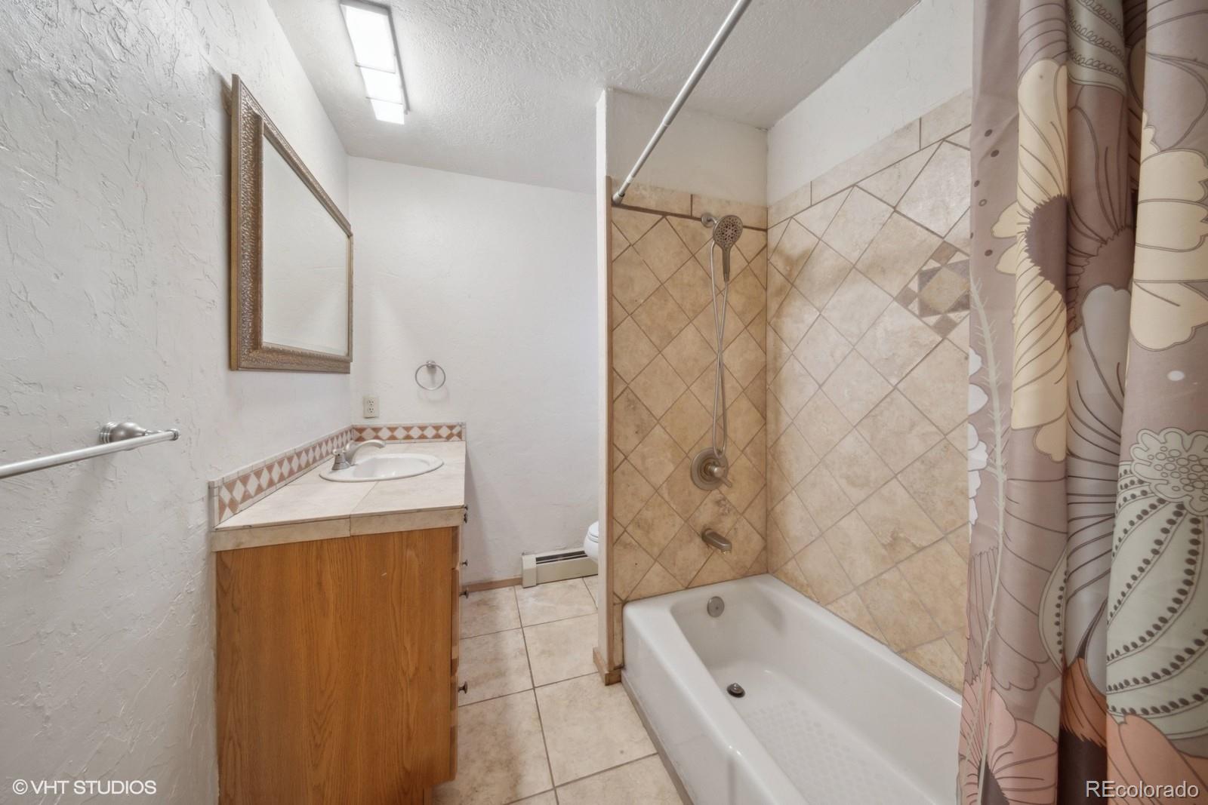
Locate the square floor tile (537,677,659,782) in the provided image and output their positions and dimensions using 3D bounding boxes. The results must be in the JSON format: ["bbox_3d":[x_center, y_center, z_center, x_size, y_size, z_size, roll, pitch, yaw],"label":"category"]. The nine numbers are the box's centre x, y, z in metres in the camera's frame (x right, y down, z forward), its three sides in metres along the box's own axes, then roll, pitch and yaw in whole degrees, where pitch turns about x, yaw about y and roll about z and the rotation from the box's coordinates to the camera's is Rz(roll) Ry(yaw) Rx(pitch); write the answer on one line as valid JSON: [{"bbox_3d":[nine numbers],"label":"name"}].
[{"bbox_3d":[-0.030,1.197,1.402,0.401,0.010,0.391,1,3,-20],"label":"square floor tile"}]

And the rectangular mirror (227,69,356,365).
[{"bbox_3d":[-1.076,-0.472,1.373,0.041,0.726,0.944,2,3,-20],"label":"rectangular mirror"}]

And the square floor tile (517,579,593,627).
[{"bbox_3d":[-0.290,1.147,2.144,0.422,0.010,0.395,1,3,-20],"label":"square floor tile"}]

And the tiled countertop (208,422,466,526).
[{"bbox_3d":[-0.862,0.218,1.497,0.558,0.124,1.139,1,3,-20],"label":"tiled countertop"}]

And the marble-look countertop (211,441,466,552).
[{"bbox_3d":[-0.865,0.289,1.501,0.558,0.060,1.139,1,3,-20],"label":"marble-look countertop"}]

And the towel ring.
[{"bbox_3d":[-0.947,-0.143,2.017,0.152,0.156,0.060,1,3,-20],"label":"towel ring"}]

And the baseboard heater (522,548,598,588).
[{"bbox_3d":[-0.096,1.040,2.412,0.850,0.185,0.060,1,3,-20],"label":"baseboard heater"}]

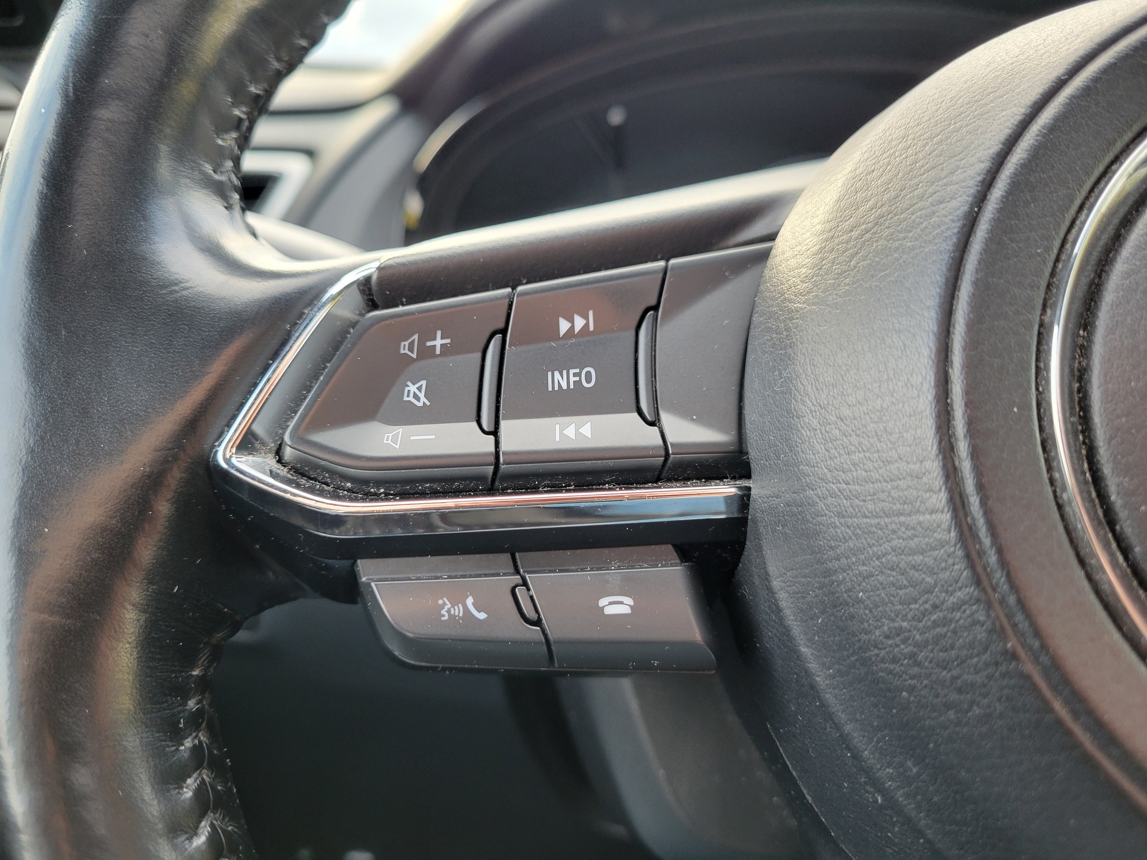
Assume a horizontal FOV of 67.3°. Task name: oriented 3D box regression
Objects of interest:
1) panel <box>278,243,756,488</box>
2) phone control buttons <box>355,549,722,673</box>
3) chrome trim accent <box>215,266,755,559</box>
[{"bbox_3d":[-0.008,-0.008,0.134,0.078,0.039,0.014,-5,-27,19],"label":"panel"},{"bbox_3d":[-0.006,0.028,0.127,0.055,0.018,0.014,-5,-27,19],"label":"phone control buttons"},{"bbox_3d":[-0.015,-0.006,0.139,0.087,0.048,0.017,-5,-27,19],"label":"chrome trim accent"}]

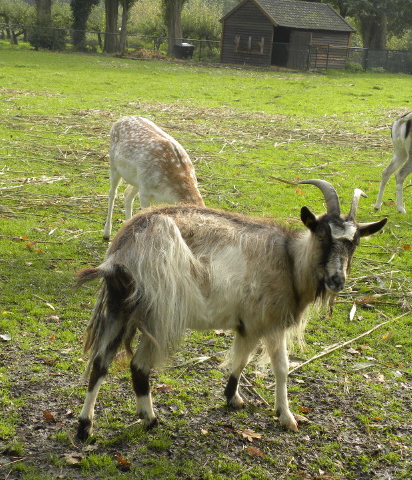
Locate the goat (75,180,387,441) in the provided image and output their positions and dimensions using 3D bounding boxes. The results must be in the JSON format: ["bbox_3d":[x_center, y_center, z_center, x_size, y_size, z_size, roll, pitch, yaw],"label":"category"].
[{"bbox_3d":[0.085,0.224,4.366,1.070,0.890,0.420,-1,11,-28],"label":"goat"}]

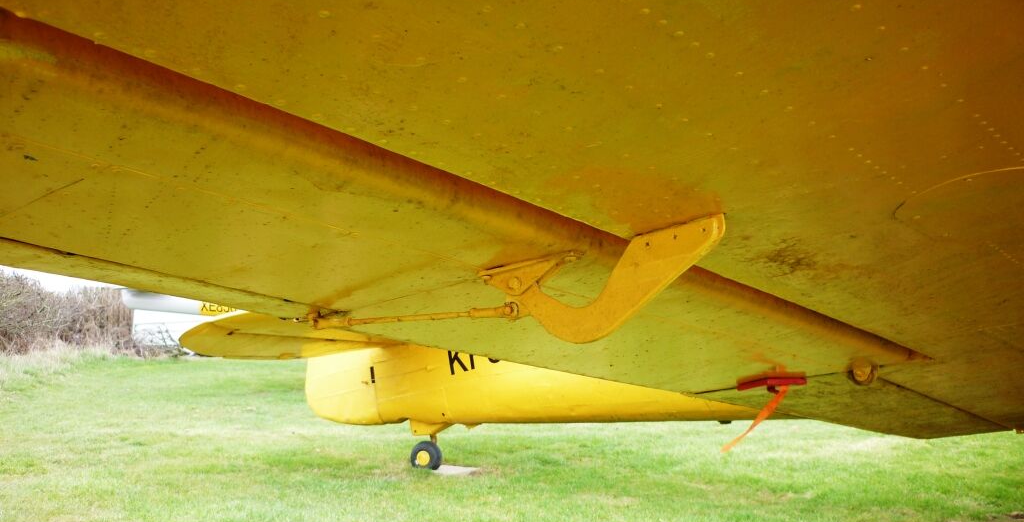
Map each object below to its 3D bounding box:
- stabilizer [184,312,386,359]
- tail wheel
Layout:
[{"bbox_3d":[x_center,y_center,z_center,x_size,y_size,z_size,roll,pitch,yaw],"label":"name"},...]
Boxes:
[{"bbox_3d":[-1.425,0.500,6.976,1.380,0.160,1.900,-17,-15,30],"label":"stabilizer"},{"bbox_3d":[-0.653,1.510,7.540,0.260,0.260,0.100,-1,-6,32],"label":"tail wheel"}]

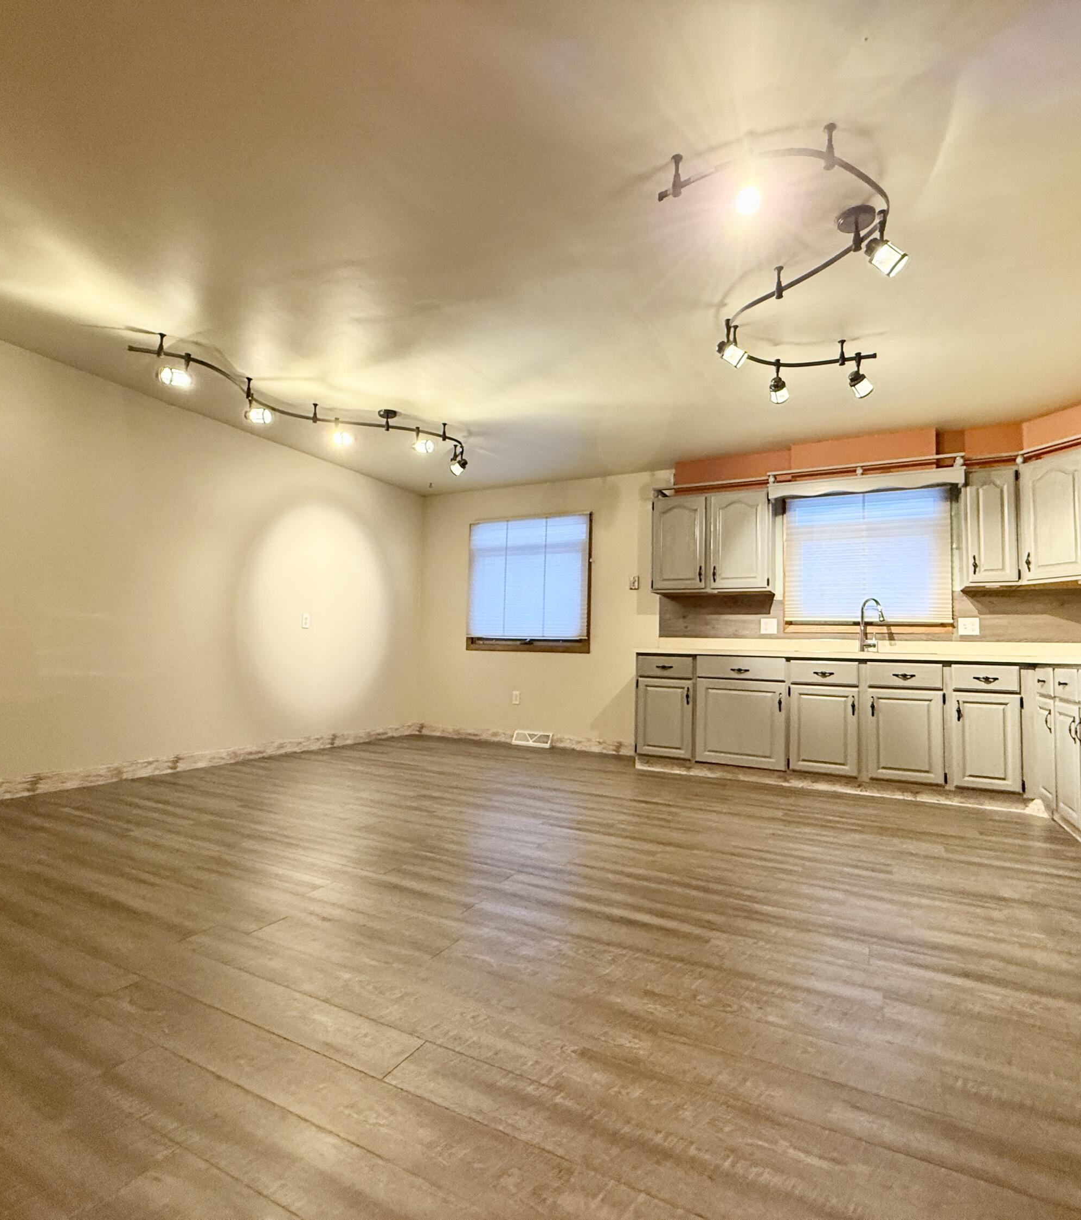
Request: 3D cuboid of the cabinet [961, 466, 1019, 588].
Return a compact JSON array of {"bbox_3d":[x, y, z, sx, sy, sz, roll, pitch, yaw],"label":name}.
[{"bbox_3d":[3.037,-0.527,4.466,0.305,0.770,0.330,-1,-4,27],"label":"cabinet"}]

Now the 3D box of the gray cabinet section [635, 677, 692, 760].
[{"bbox_3d":[1.032,0.820,5.117,0.421,0.581,0.500,0,-4,27],"label":"gray cabinet section"}]

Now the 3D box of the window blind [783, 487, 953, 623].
[{"bbox_3d":[2.425,-0.410,4.931,1.140,1.030,0.050,-1,-4,27],"label":"window blind"}]

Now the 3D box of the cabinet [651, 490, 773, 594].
[{"bbox_3d":[1.394,-0.509,5.299,0.910,0.770,0.330,-1,-4,27],"label":"cabinet"}]

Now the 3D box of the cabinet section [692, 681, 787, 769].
[{"bbox_3d":[1.520,0.816,4.868,0.619,0.604,0.500,0,-4,27],"label":"cabinet section"}]

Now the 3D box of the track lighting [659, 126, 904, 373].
[{"bbox_3d":[1.018,-1.231,2.610,0.720,0.320,1.600,-1,-4,27],"label":"track lighting"}]

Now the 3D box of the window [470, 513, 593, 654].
[{"bbox_3d":[-0.132,-0.293,6.215,1.270,1.160,0.050,-1,-4,27],"label":"window"}]

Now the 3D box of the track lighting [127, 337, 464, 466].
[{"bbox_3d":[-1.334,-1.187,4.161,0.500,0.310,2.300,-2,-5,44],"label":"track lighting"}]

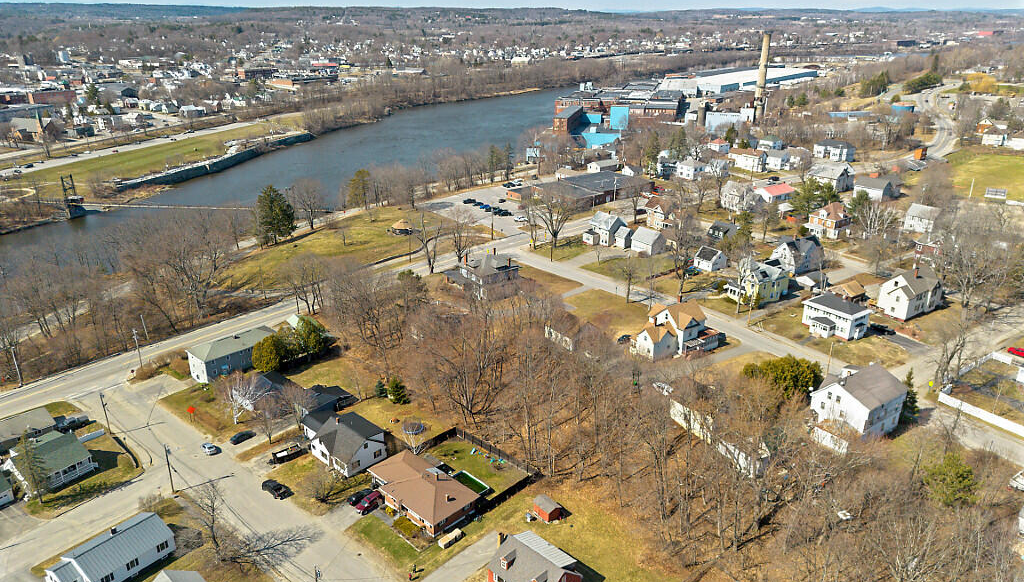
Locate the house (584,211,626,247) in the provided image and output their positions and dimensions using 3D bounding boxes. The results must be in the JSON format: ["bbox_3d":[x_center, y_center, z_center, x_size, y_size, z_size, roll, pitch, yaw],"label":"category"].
[{"bbox_3d":[33.369,-22.203,256.166,12.500,9.300,10.000,-17,27,-37],"label":"house"}]

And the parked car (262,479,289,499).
[{"bbox_3d":[-41.200,34.980,124.960,5.800,1.850,2.000,17,27,37],"label":"parked car"}]

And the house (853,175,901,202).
[{"bbox_3d":[163.790,-46.348,320.372,12.500,8.000,12.300,-19,28,-39],"label":"house"}]

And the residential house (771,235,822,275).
[{"bbox_3d":[84.820,-11.510,210.530,12.000,9.300,9.600,-13,25,-29],"label":"residential house"}]

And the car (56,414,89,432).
[{"bbox_3d":[-92.150,27.800,148.850,2.000,1.850,5.800,19,29,40],"label":"car"}]

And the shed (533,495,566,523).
[{"bbox_3d":[5.520,36.120,118.010,3.600,2.800,2.800,19,28,39],"label":"shed"}]

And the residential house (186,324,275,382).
[{"bbox_3d":[-64.407,14.082,167.144,18.800,8.100,8.800,-20,29,-41],"label":"residential house"}]

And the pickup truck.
[{"bbox_3d":[-43.340,31.307,135.978,5.900,1.650,2.200,-15,26,-34],"label":"pickup truck"}]

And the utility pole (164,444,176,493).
[{"bbox_3d":[-60.115,31.207,124.479,0.400,10.100,0.400,15,26,33],"label":"utility pole"}]

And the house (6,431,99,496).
[{"bbox_3d":[-85.335,31.063,130.513,12.700,5.700,11.400,16,26,34],"label":"house"}]

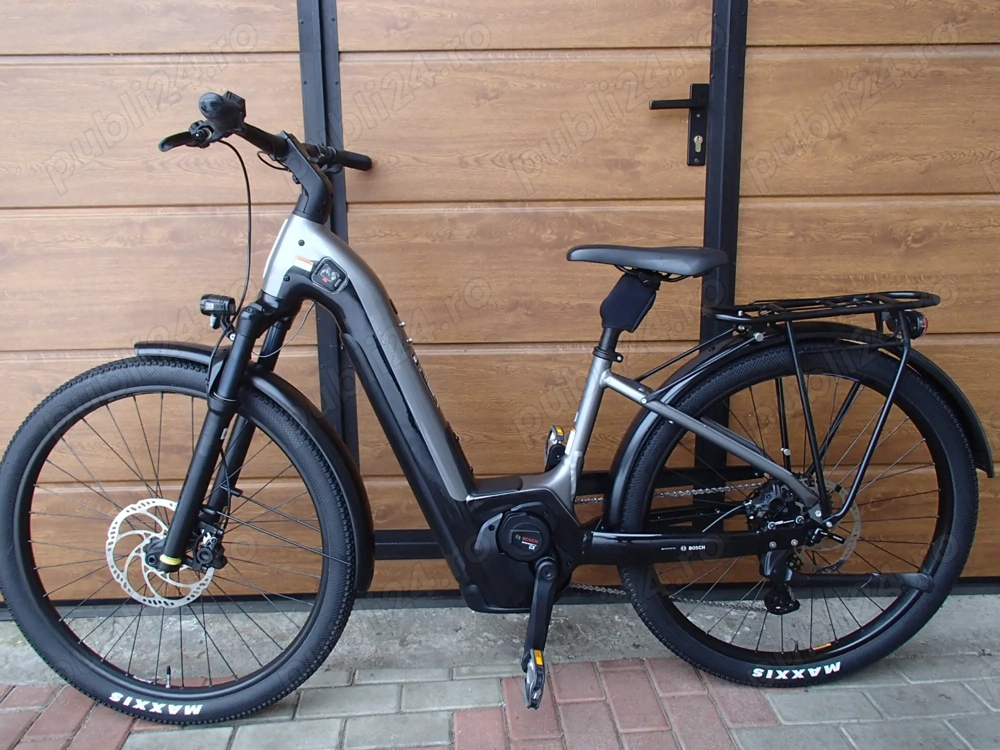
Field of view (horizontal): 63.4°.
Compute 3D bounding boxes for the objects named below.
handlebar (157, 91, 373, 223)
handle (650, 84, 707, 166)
[{"bbox_3d":[-0.356,-0.352,1.390,0.135,0.177,0.695,1,9,8],"label":"handlebar"},{"bbox_3d":[0.374,-0.522,1.689,0.131,0.166,0.058,-1,12,-1],"label":"handle"}]

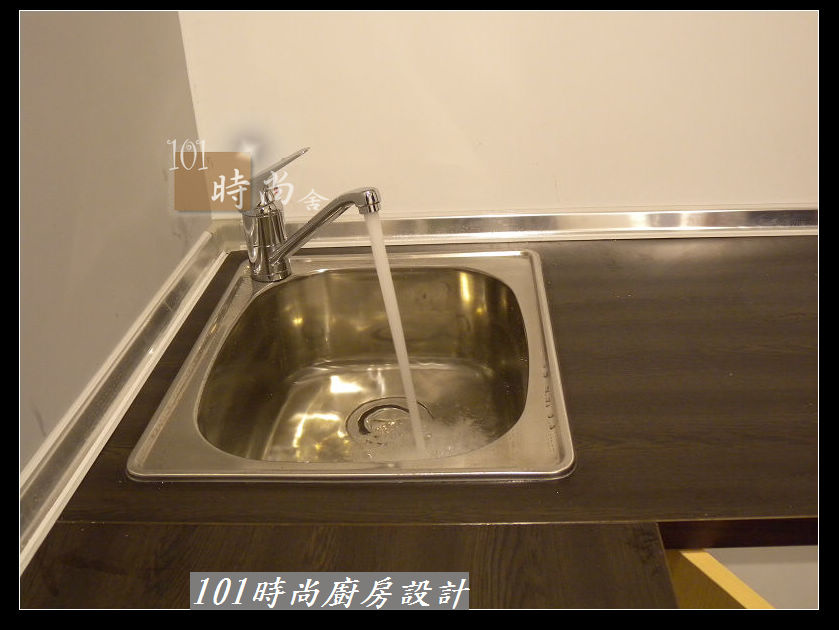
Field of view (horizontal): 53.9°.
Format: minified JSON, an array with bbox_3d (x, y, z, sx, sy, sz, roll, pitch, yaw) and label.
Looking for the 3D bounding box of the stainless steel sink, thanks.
[{"bbox_3d":[-0.050,0.102,1.001,0.417,0.170,0.493,-1,29,4],"label":"stainless steel sink"}]

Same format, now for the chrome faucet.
[{"bbox_3d":[-0.134,-0.113,1.024,0.258,0.200,0.058,22,37,38],"label":"chrome faucet"}]

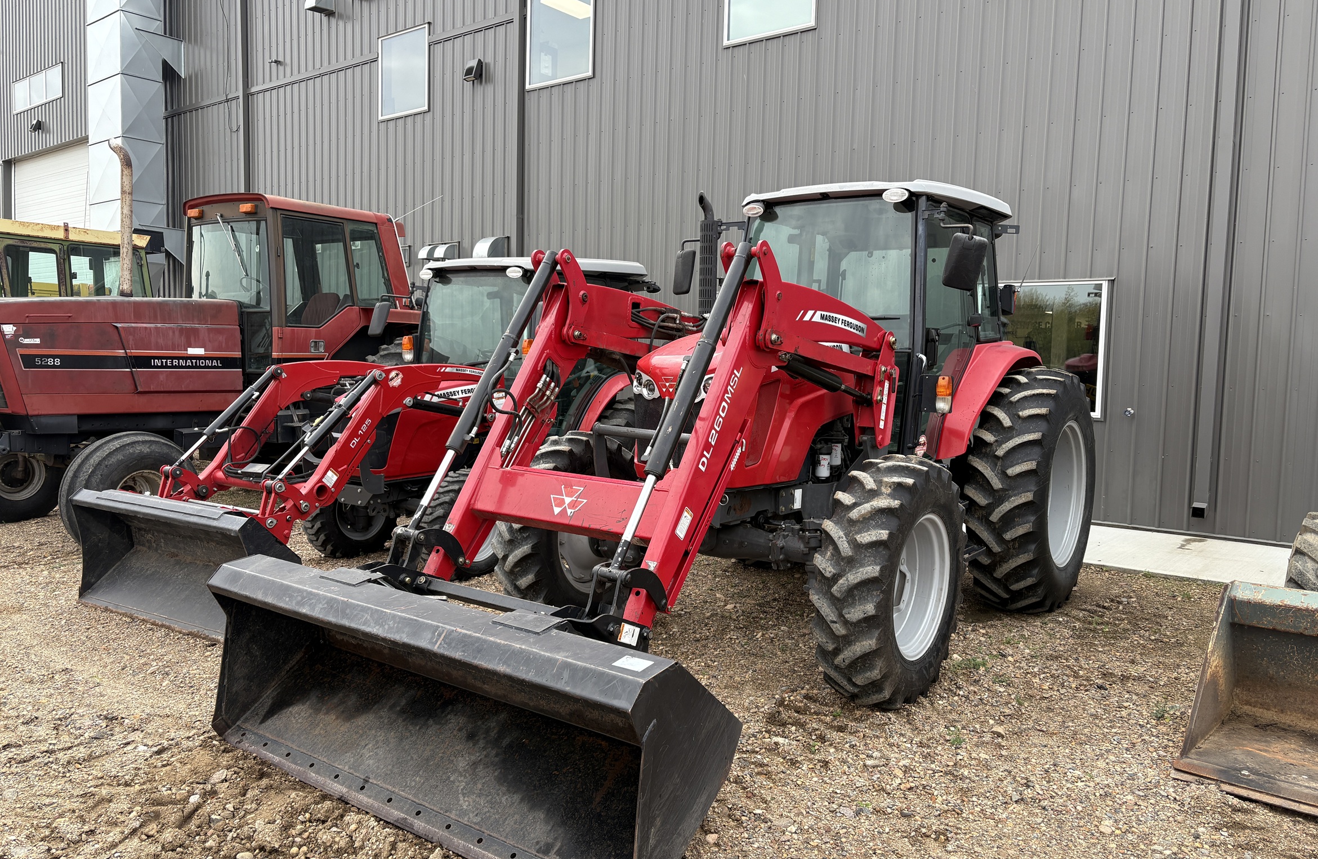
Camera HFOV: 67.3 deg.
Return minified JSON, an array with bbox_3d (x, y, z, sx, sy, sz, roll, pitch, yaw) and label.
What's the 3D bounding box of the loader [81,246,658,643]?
[{"bbox_3d":[-1.643,-0.171,7.263,1.694,2.305,4.423,4,5,32],"label":"loader"}]

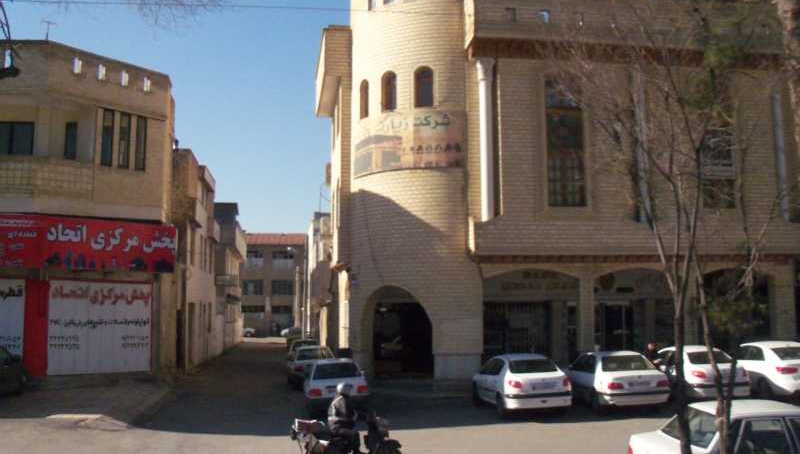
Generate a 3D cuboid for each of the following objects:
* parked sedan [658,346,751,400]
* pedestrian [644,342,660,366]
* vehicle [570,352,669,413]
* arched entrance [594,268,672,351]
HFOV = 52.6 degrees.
[{"bbox_3d":[7.693,4.018,22.164,1.660,1.450,4.200,0,-7,-6],"label":"parked sedan"},{"bbox_3d":[6.600,3.814,21.191,0.500,1.650,0.350,-4,-8,30],"label":"pedestrian"},{"bbox_3d":[4.980,3.797,20.187,1.710,1.420,4.450,1,-7,-7],"label":"vehicle"},{"bbox_3d":[7.935,3.316,27.289,3.049,3.781,0.800,0,-7,-7],"label":"arched entrance"}]

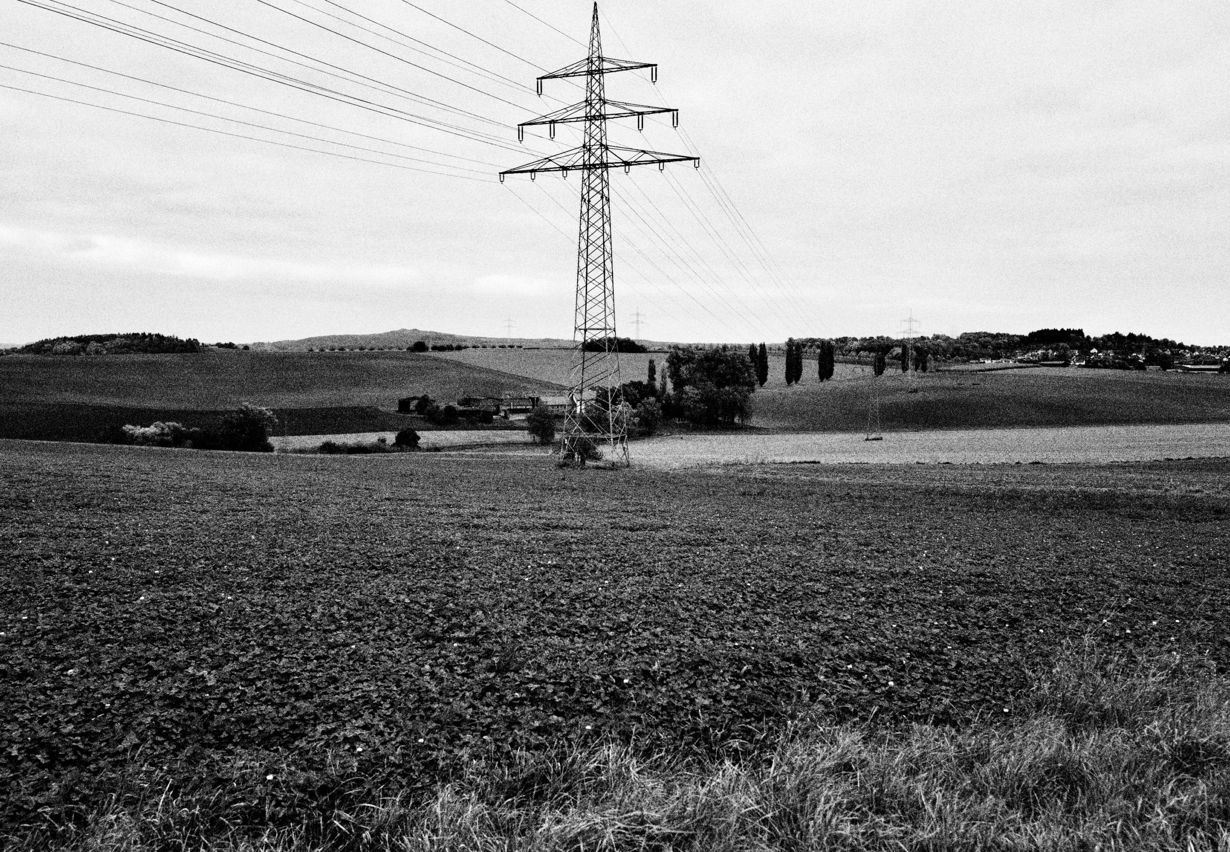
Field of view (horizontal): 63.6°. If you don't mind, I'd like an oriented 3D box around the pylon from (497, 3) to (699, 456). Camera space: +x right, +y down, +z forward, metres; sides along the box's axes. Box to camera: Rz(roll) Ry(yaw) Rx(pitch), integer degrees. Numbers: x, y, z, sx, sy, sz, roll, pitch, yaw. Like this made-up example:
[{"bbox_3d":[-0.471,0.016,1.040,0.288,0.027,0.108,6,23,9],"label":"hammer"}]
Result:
[{"bbox_3d":[-2.276,-22.579,118.745,25.800,54.850,6.420,1,4,20],"label":"pylon"}]

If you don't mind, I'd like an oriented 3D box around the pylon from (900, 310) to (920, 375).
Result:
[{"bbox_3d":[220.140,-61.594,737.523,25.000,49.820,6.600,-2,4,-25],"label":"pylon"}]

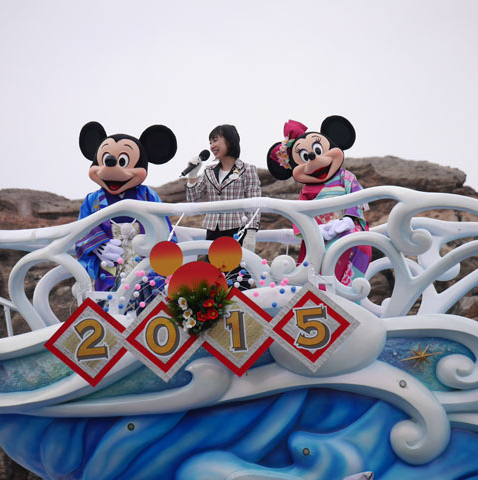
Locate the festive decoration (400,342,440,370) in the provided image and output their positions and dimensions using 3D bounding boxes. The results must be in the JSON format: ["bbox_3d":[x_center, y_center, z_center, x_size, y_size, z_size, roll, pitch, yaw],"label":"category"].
[{"bbox_3d":[1.306,0.838,32.200,0.300,0.210,0.090,-3,-5,3],"label":"festive decoration"}]

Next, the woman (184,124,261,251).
[{"bbox_3d":[-0.102,-0.046,32.927,0.550,1.620,0.400,-5,-6,27],"label":"woman"}]

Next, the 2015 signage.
[{"bbox_3d":[-0.258,0.676,32.000,2.260,0.680,0.080,-4,-5,2],"label":"2015 signage"}]

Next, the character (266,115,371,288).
[{"bbox_3d":[0.606,-0.110,32.926,0.760,1.640,0.580,-2,-5,-2],"label":"character"}]

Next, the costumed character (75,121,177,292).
[{"bbox_3d":[-0.810,-0.075,32.927,0.750,1.620,0.580,-3,-5,7],"label":"costumed character"}]

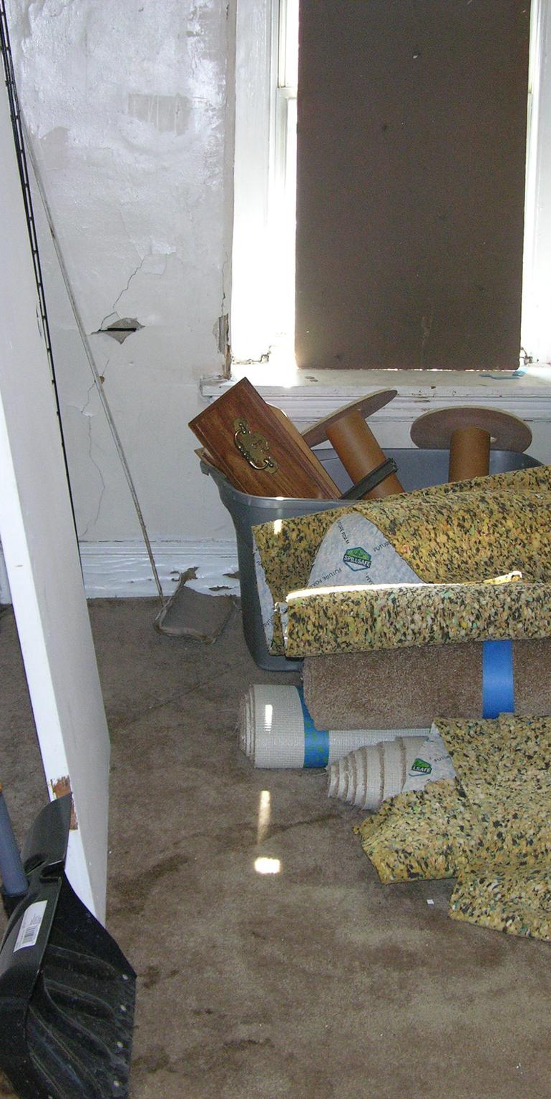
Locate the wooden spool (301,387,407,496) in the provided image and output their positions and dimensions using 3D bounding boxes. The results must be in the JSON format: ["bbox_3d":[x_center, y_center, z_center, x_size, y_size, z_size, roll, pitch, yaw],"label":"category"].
[{"bbox_3d":[0.245,-0.187,3.693,0.314,0.340,0.314,-28,-10,0],"label":"wooden spool"}]

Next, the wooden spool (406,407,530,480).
[{"bbox_3d":[0.502,-0.145,3.733,0.314,0.340,0.314,0,-21,0],"label":"wooden spool"}]

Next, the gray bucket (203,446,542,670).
[{"bbox_3d":[0.246,0.022,3.650,0.845,0.430,0.520,1,16,0],"label":"gray bucket"}]

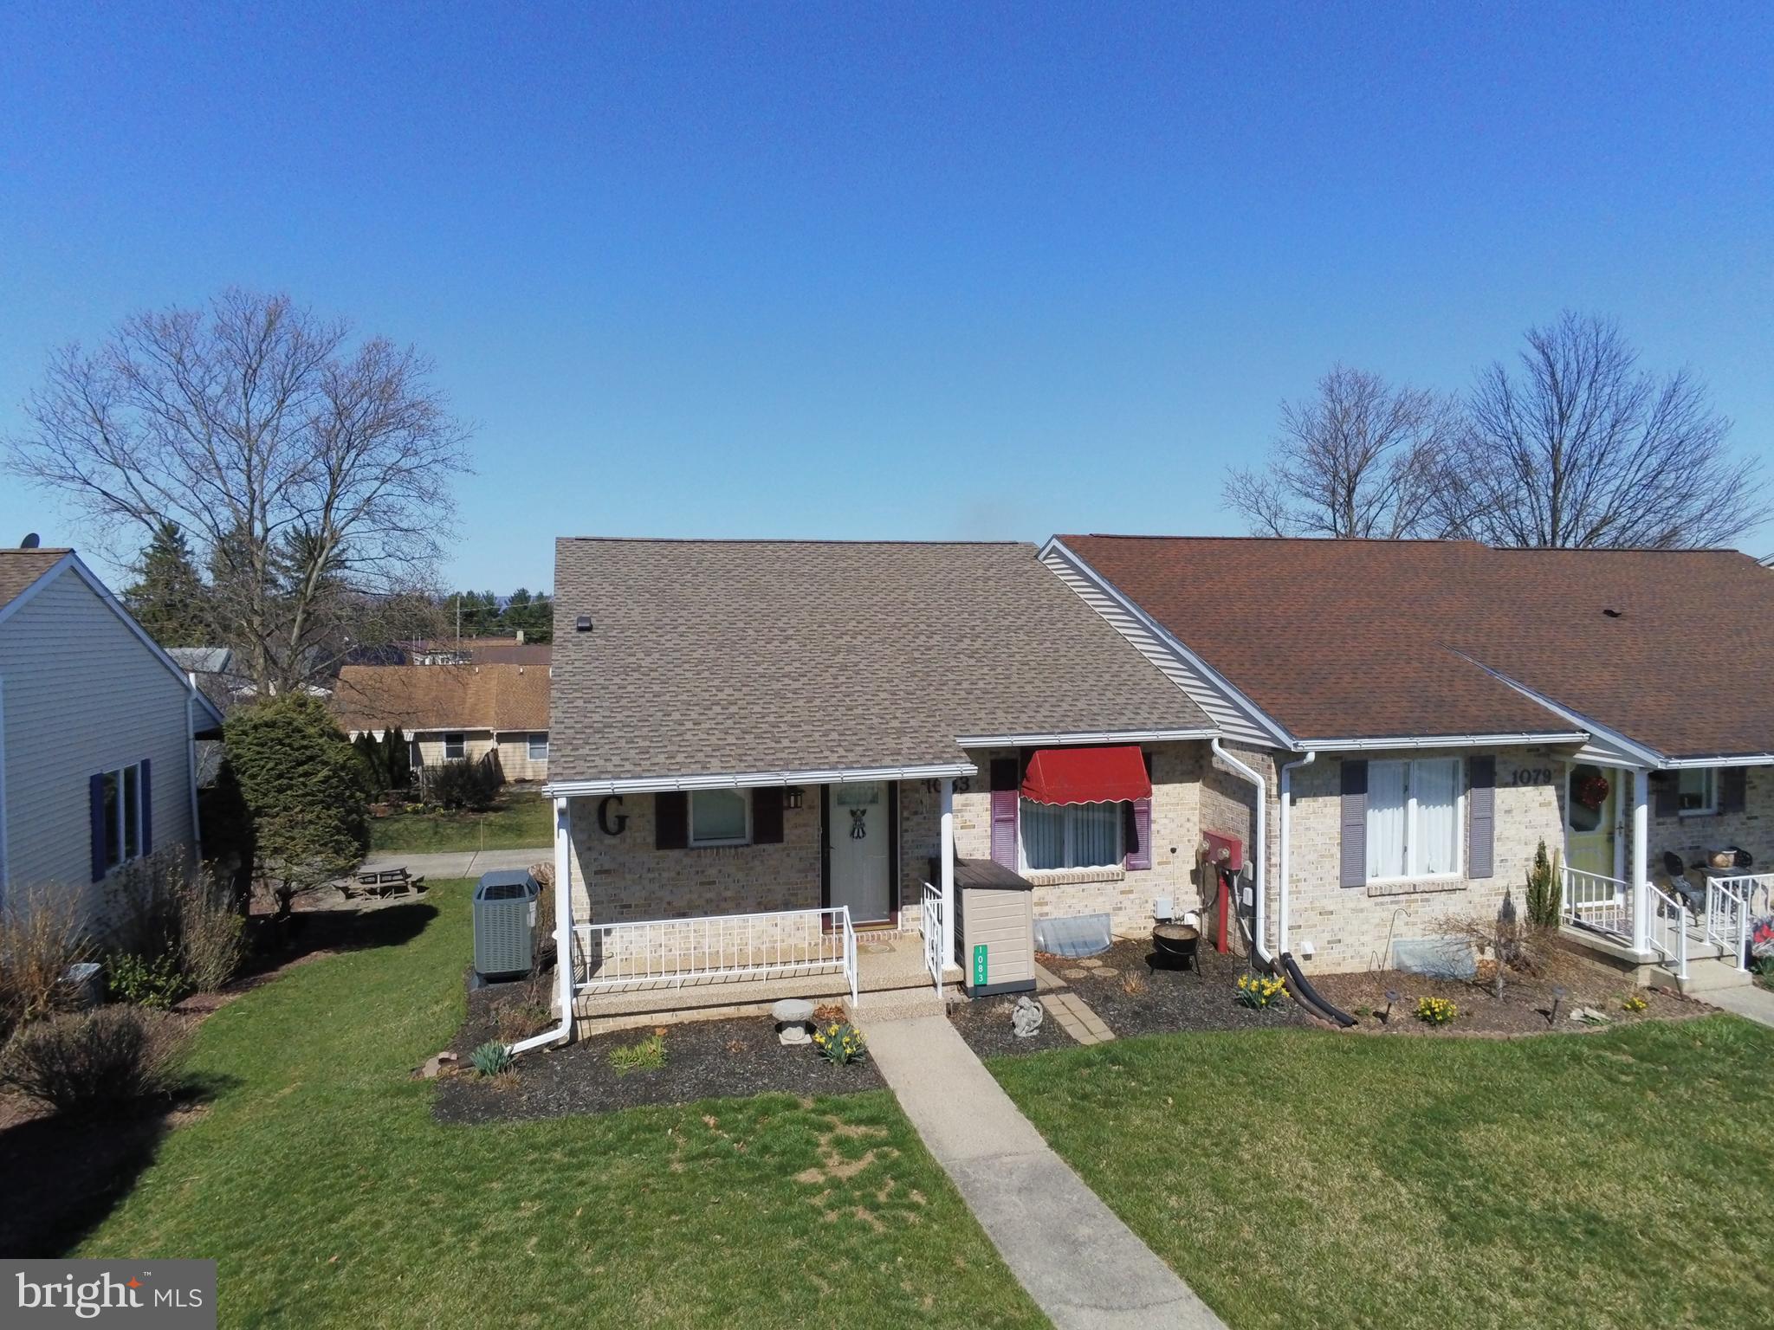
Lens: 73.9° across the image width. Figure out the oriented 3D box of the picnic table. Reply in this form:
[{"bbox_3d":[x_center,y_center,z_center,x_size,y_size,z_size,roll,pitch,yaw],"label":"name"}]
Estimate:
[{"bbox_3d":[-9.590,4.114,22.500,1.750,0.720,1.600,-1,2,-20],"label":"picnic table"}]

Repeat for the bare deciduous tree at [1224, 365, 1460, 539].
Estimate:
[{"bbox_3d":[18.153,-3.946,47.325,10.000,16.050,10.000,-1,2,-20],"label":"bare deciduous tree"}]

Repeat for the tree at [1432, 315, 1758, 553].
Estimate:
[{"bbox_3d":[26.410,-4.563,44.351,12.200,17.320,12.000,-1,2,-20],"label":"tree"}]

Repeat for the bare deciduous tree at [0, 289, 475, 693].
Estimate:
[{"bbox_3d":[-19.280,-3.157,35.325,13.700,16.050,13.000,-1,2,-20],"label":"bare deciduous tree"}]

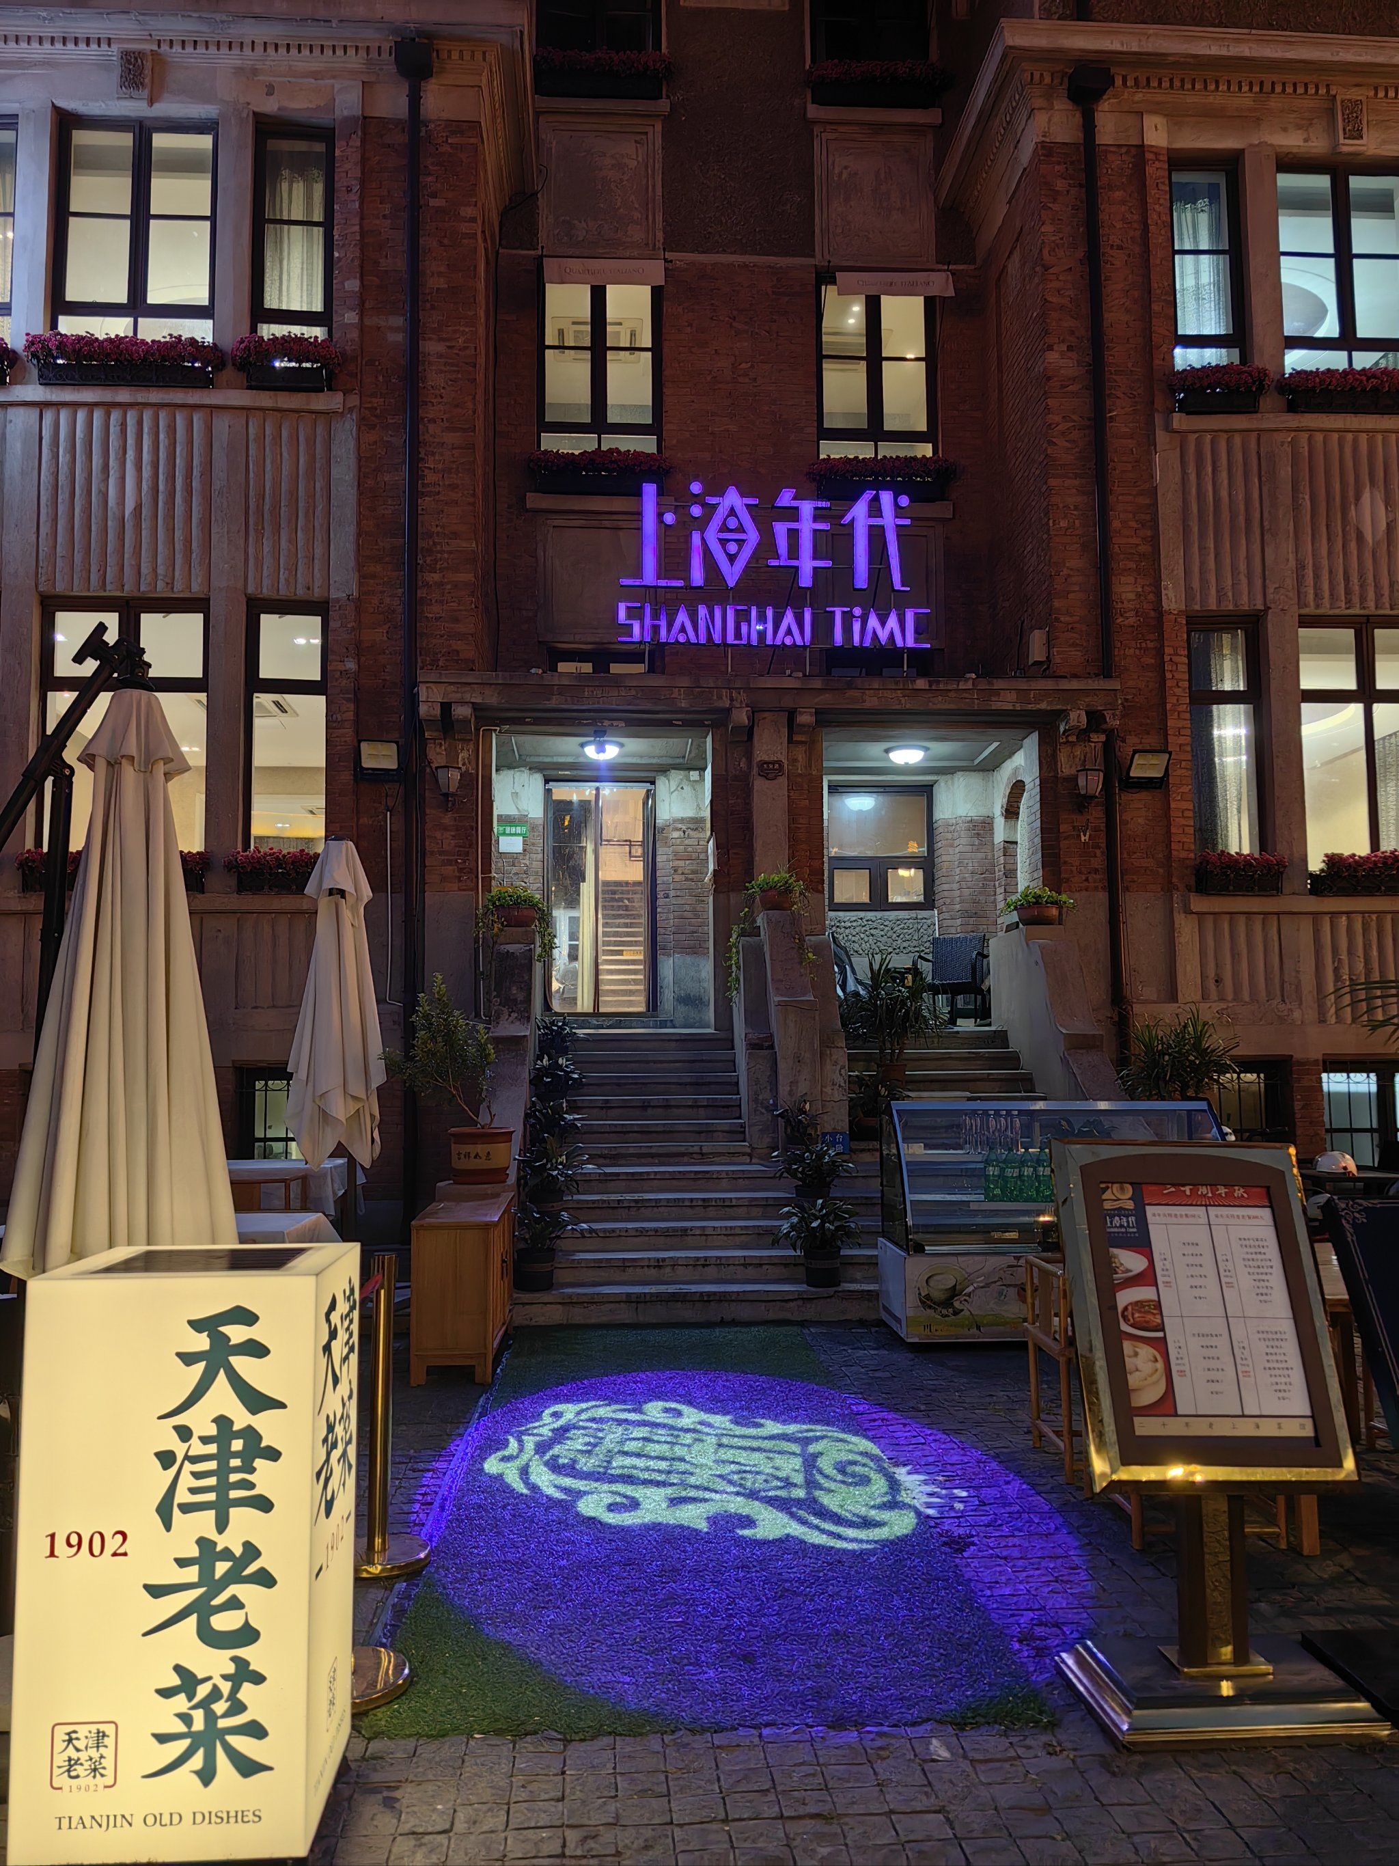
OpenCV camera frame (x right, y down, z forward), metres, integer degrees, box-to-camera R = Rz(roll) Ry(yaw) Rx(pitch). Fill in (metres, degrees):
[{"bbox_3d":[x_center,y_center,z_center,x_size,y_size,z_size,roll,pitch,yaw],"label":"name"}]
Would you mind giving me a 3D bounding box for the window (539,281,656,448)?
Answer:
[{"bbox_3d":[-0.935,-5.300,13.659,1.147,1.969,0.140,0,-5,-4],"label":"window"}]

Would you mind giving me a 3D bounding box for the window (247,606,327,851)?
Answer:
[{"bbox_3d":[-3.178,-1.524,11.216,0.629,2.131,0.140,0,-5,-4],"label":"window"}]

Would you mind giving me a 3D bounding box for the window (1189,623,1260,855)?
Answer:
[{"bbox_3d":[4.330,-1.538,12.062,0.572,2.079,0.150,-1,-4,1],"label":"window"}]

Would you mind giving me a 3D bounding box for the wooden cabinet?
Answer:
[{"bbox_3d":[-1.190,1.783,7.453,0.399,0.741,1.326,0,-5,-4],"label":"wooden cabinet"}]

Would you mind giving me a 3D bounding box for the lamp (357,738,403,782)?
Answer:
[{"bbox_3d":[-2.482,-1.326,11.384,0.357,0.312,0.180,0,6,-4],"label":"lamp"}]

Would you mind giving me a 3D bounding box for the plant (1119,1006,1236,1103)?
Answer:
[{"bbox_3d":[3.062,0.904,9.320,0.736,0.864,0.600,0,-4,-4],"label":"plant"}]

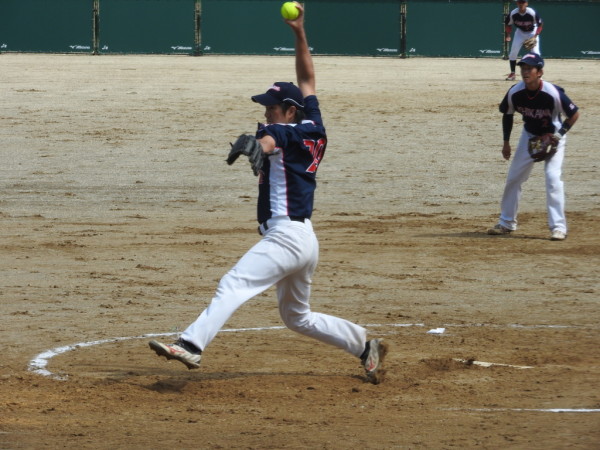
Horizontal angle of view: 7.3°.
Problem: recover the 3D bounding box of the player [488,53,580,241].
[{"bbox_3d":[1.863,-0.629,37.500,0.770,1.490,0.630,2,4,29],"label":"player"}]

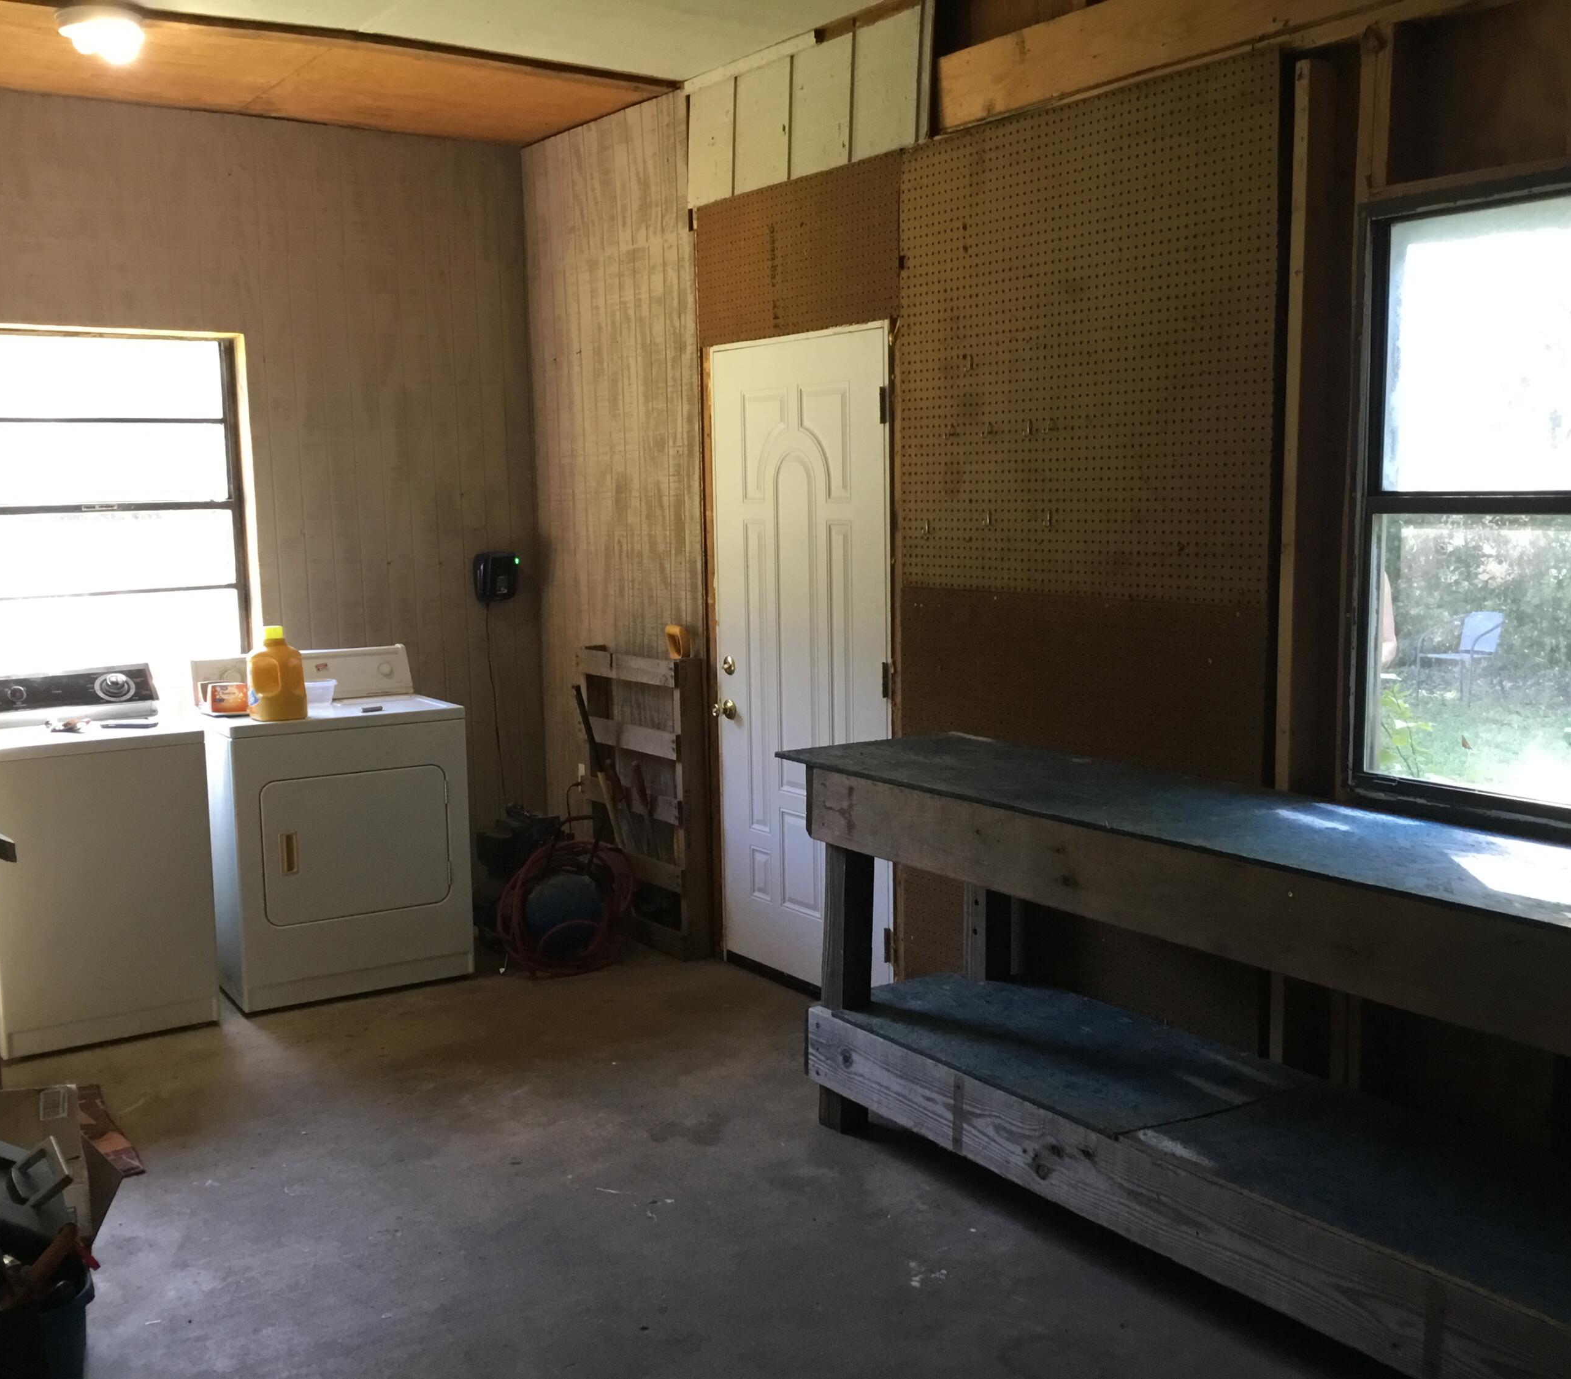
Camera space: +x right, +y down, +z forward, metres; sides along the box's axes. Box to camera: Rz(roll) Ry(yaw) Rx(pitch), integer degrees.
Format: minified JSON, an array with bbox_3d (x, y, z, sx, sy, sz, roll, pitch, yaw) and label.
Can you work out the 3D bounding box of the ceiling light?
[{"bbox_3d":[-1.834,-1.742,4.418,0.220,0.115,0.220,-6,10,-35],"label":"ceiling light"}]

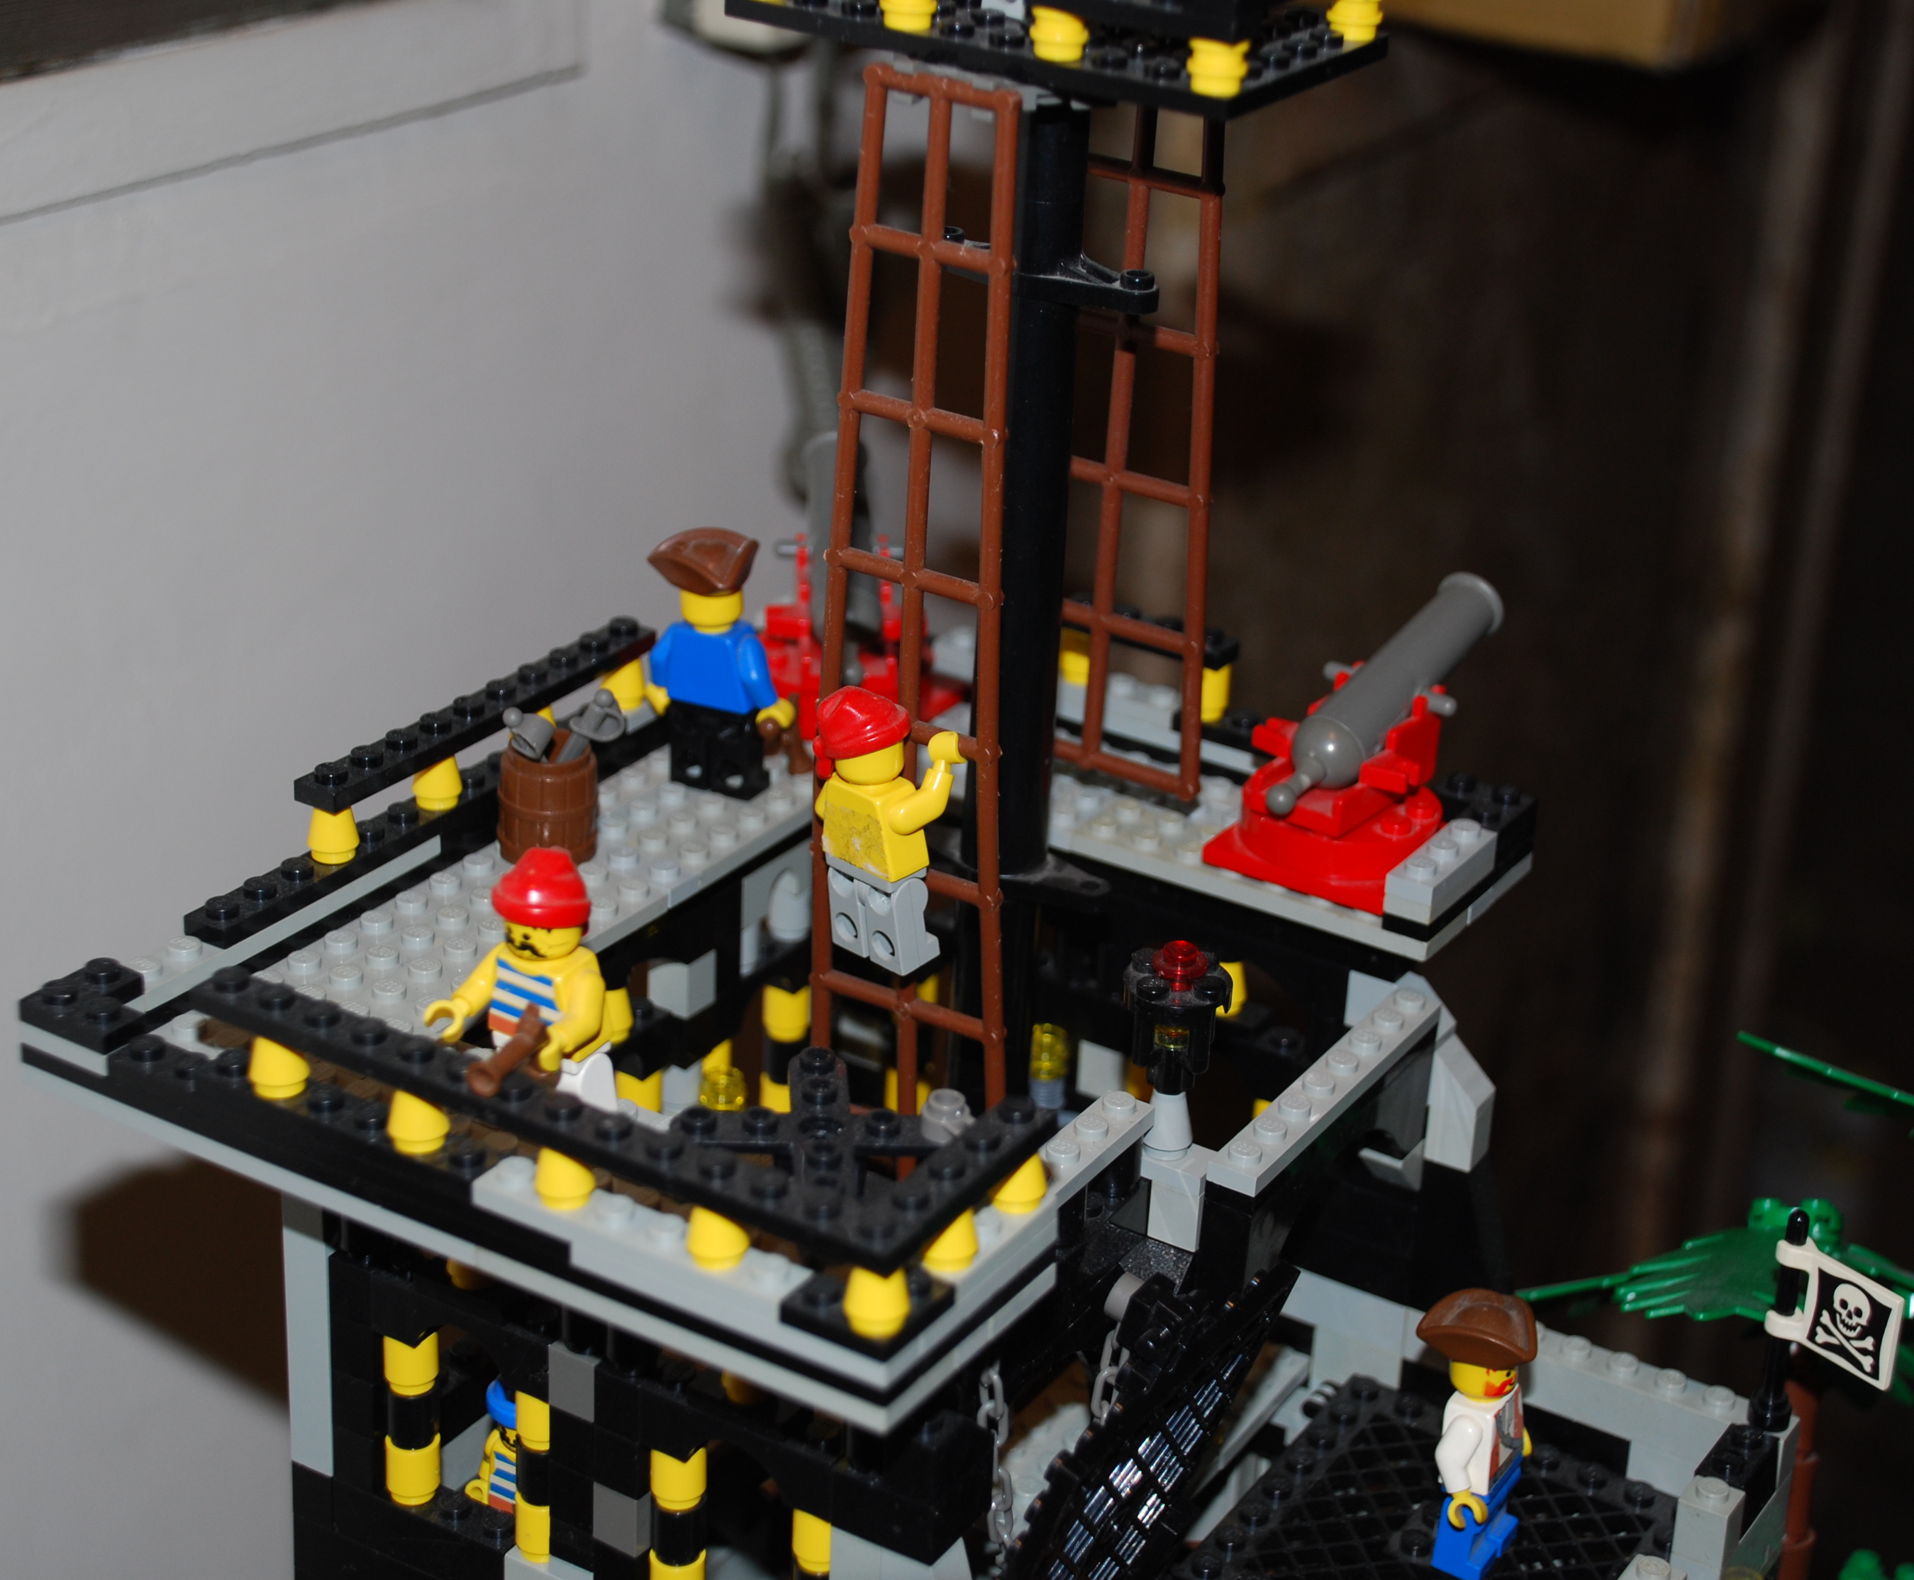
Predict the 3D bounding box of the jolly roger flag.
[{"bbox_3d":[0.131,0.078,0.560,0.004,0.016,0.024,-16,31,-33],"label":"jolly roger flag"}]

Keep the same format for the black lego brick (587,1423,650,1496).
[{"bbox_3d":[-0.046,0.093,0.527,0.008,0.011,0.008,17,29,28],"label":"black lego brick"}]

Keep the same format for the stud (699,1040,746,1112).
[{"bbox_3d":[-0.039,0.049,0.625,0.008,0.011,0.008,2,25,-1],"label":"stud"}]

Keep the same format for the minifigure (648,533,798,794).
[{"bbox_3d":[-0.037,-0.021,0.608,0.025,0.045,0.017,17,29,28],"label":"minifigure"}]

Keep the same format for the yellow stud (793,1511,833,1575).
[{"bbox_3d":[-0.019,0.101,0.511,0.008,0.011,0.008,2,25,-1],"label":"yellow stud"}]

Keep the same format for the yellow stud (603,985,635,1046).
[{"bbox_3d":[-0.054,0.034,0.585,0.008,0.010,0.008,2,25,-1],"label":"yellow stud"}]

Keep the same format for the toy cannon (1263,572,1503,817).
[{"bbox_3d":[0.067,-0.014,0.595,0.024,0.012,0.067,17,38,28],"label":"toy cannon"}]

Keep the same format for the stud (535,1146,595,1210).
[{"bbox_3d":[-0.050,0.048,0.479,0.008,0.011,0.008,2,25,-1],"label":"stud"}]

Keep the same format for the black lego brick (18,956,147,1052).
[{"bbox_3d":[-0.120,0.030,0.527,0.016,0.005,0.016,17,29,28],"label":"black lego brick"}]

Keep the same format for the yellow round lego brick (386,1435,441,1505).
[{"bbox_3d":[-0.081,0.099,0.554,0.008,0.011,0.008,2,25,-1],"label":"yellow round lego brick"}]

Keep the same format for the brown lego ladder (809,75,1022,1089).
[{"bbox_3d":[-0.006,-0.009,0.567,0.040,0.202,0.004,17,29,28],"label":"brown lego ladder"}]

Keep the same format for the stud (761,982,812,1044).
[{"bbox_3d":[-0.029,0.037,0.632,0.008,0.010,0.008,2,25,-1],"label":"stud"}]

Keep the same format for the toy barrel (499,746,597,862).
[{"bbox_3d":[-0.065,0.001,0.591,0.016,0.019,0.016,2,25,-1],"label":"toy barrel"}]

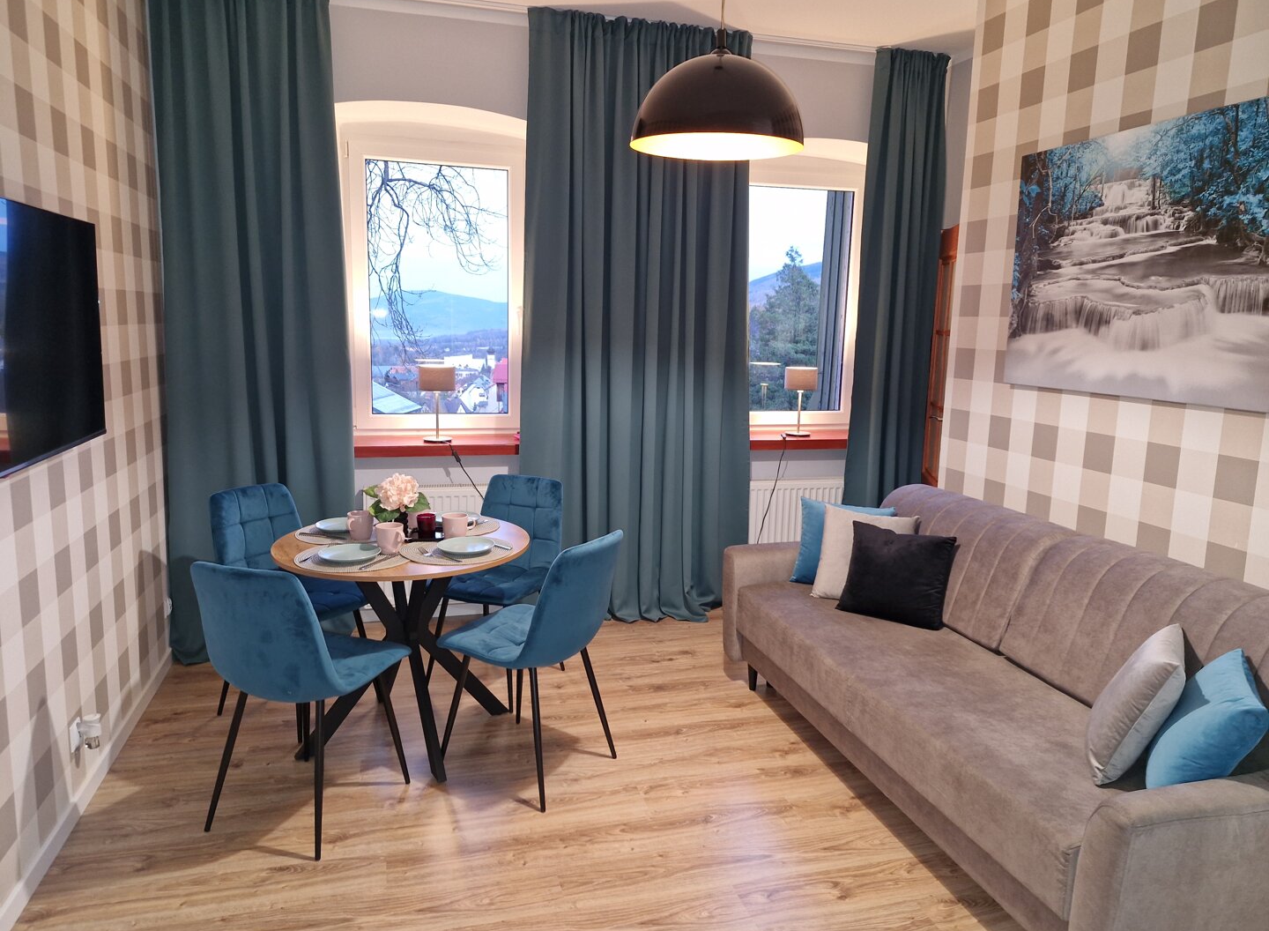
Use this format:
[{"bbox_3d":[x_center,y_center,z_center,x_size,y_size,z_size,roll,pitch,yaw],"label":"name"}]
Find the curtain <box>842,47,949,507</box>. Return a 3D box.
[{"bbox_3d":[1.418,-0.669,4.607,0.500,2.950,0.170,-1,10,-16],"label":"curtain"}]

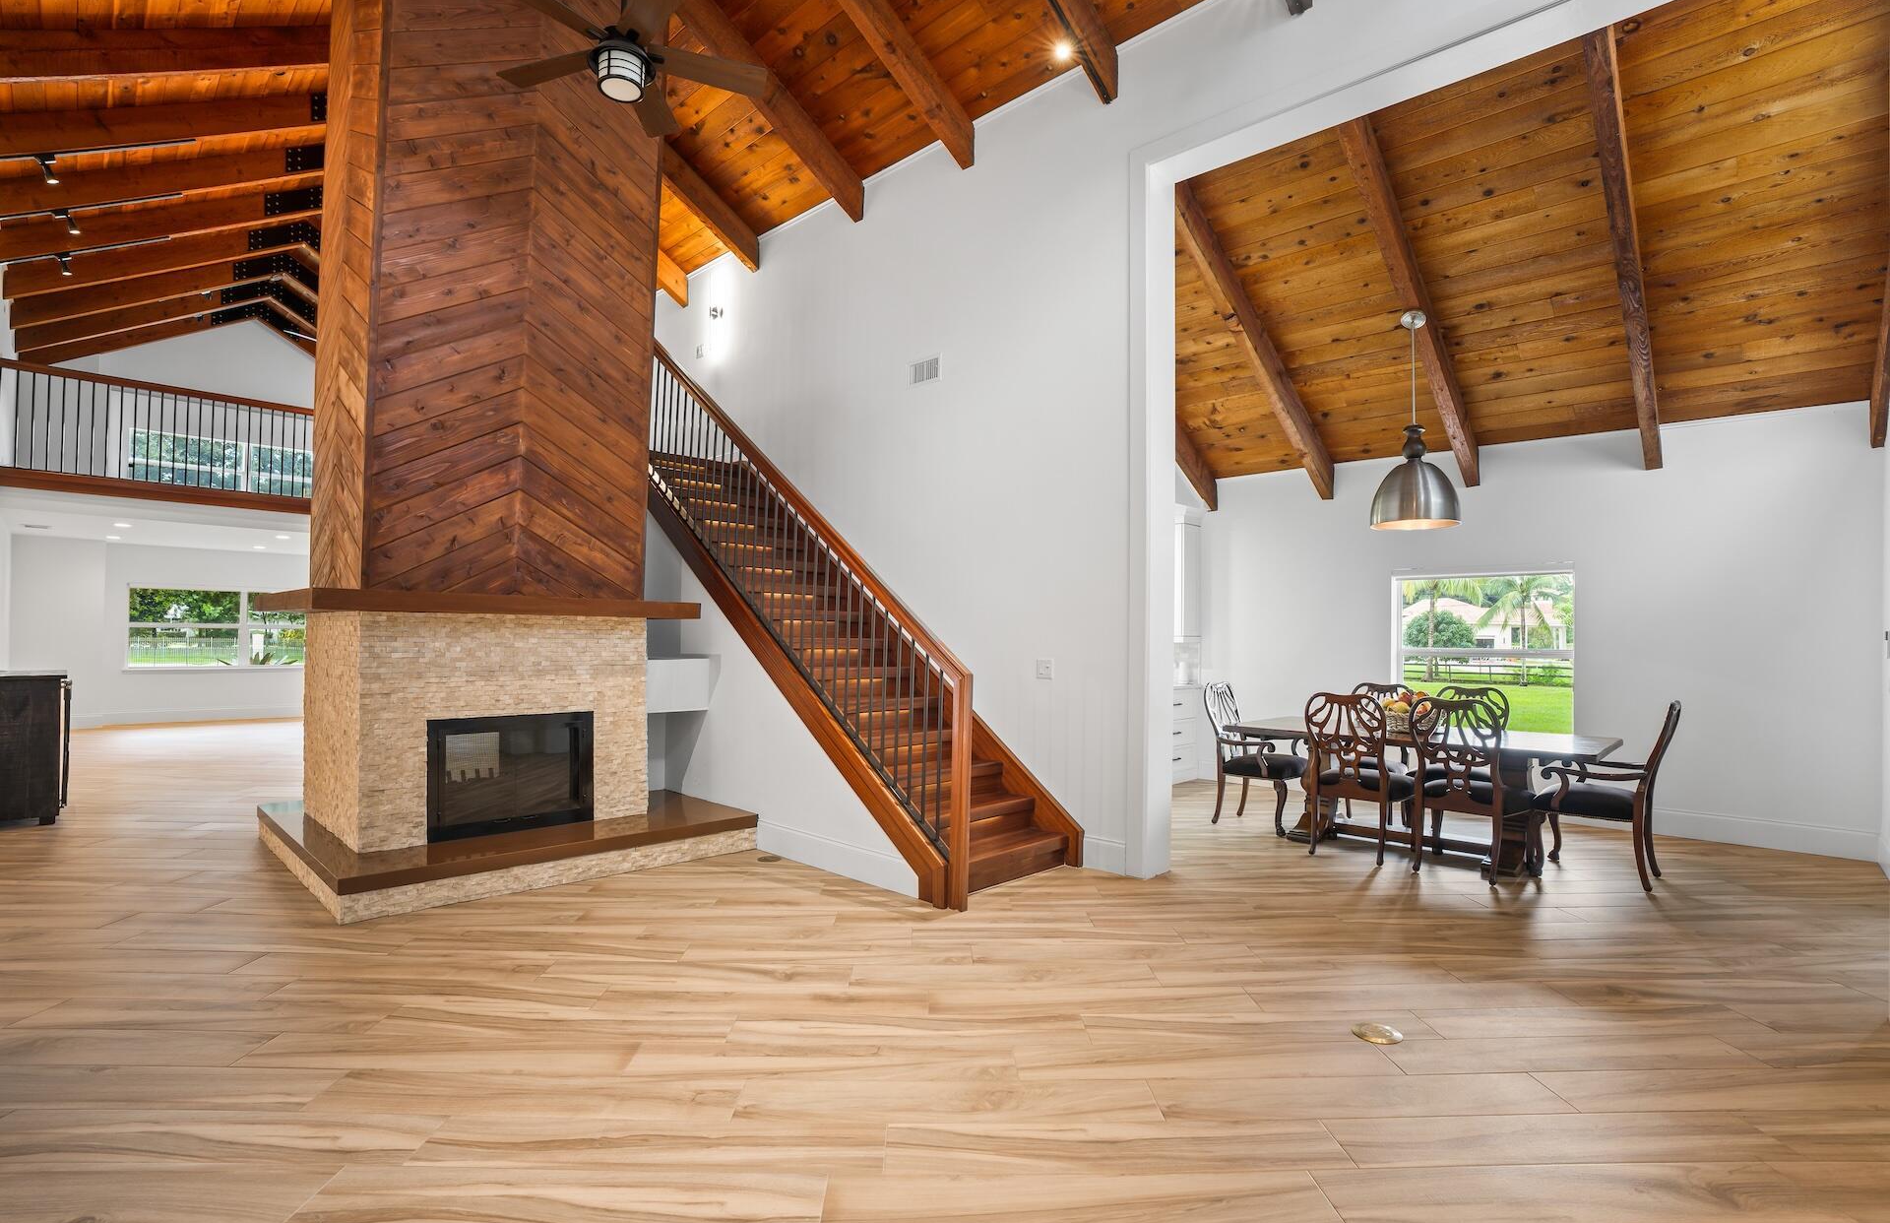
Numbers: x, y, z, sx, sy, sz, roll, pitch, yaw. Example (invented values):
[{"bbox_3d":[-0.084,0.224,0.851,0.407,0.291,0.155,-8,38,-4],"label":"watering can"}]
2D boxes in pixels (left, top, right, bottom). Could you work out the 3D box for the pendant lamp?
[{"bbox_3d":[3.313,-1.363,5.950,0.550,1.515,0.550,-1,-2,42],"label":"pendant lamp"}]

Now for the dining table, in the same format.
[{"bbox_3d":[3.206,1.229,5.801,2.182,0.769,1.112,-1,-2,42],"label":"dining table"}]

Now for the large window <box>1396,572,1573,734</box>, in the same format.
[{"bbox_3d":[4.496,0.358,7.069,1.293,1.334,0.130,-1,-2,44],"label":"large window"}]

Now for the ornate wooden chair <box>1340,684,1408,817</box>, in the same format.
[{"bbox_3d":[3.204,1.095,6.331,0.530,1.070,0.667,-1,-2,42],"label":"ornate wooden chair"}]

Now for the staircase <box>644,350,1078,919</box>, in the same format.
[{"bbox_3d":[-0.892,-0.441,6.085,4.003,4.003,1.181,-1,-2,44],"label":"staircase"}]

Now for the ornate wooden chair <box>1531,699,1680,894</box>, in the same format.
[{"bbox_3d":[4.008,1.062,5.083,0.681,1.084,0.612,-1,-2,42],"label":"ornate wooden chair"}]

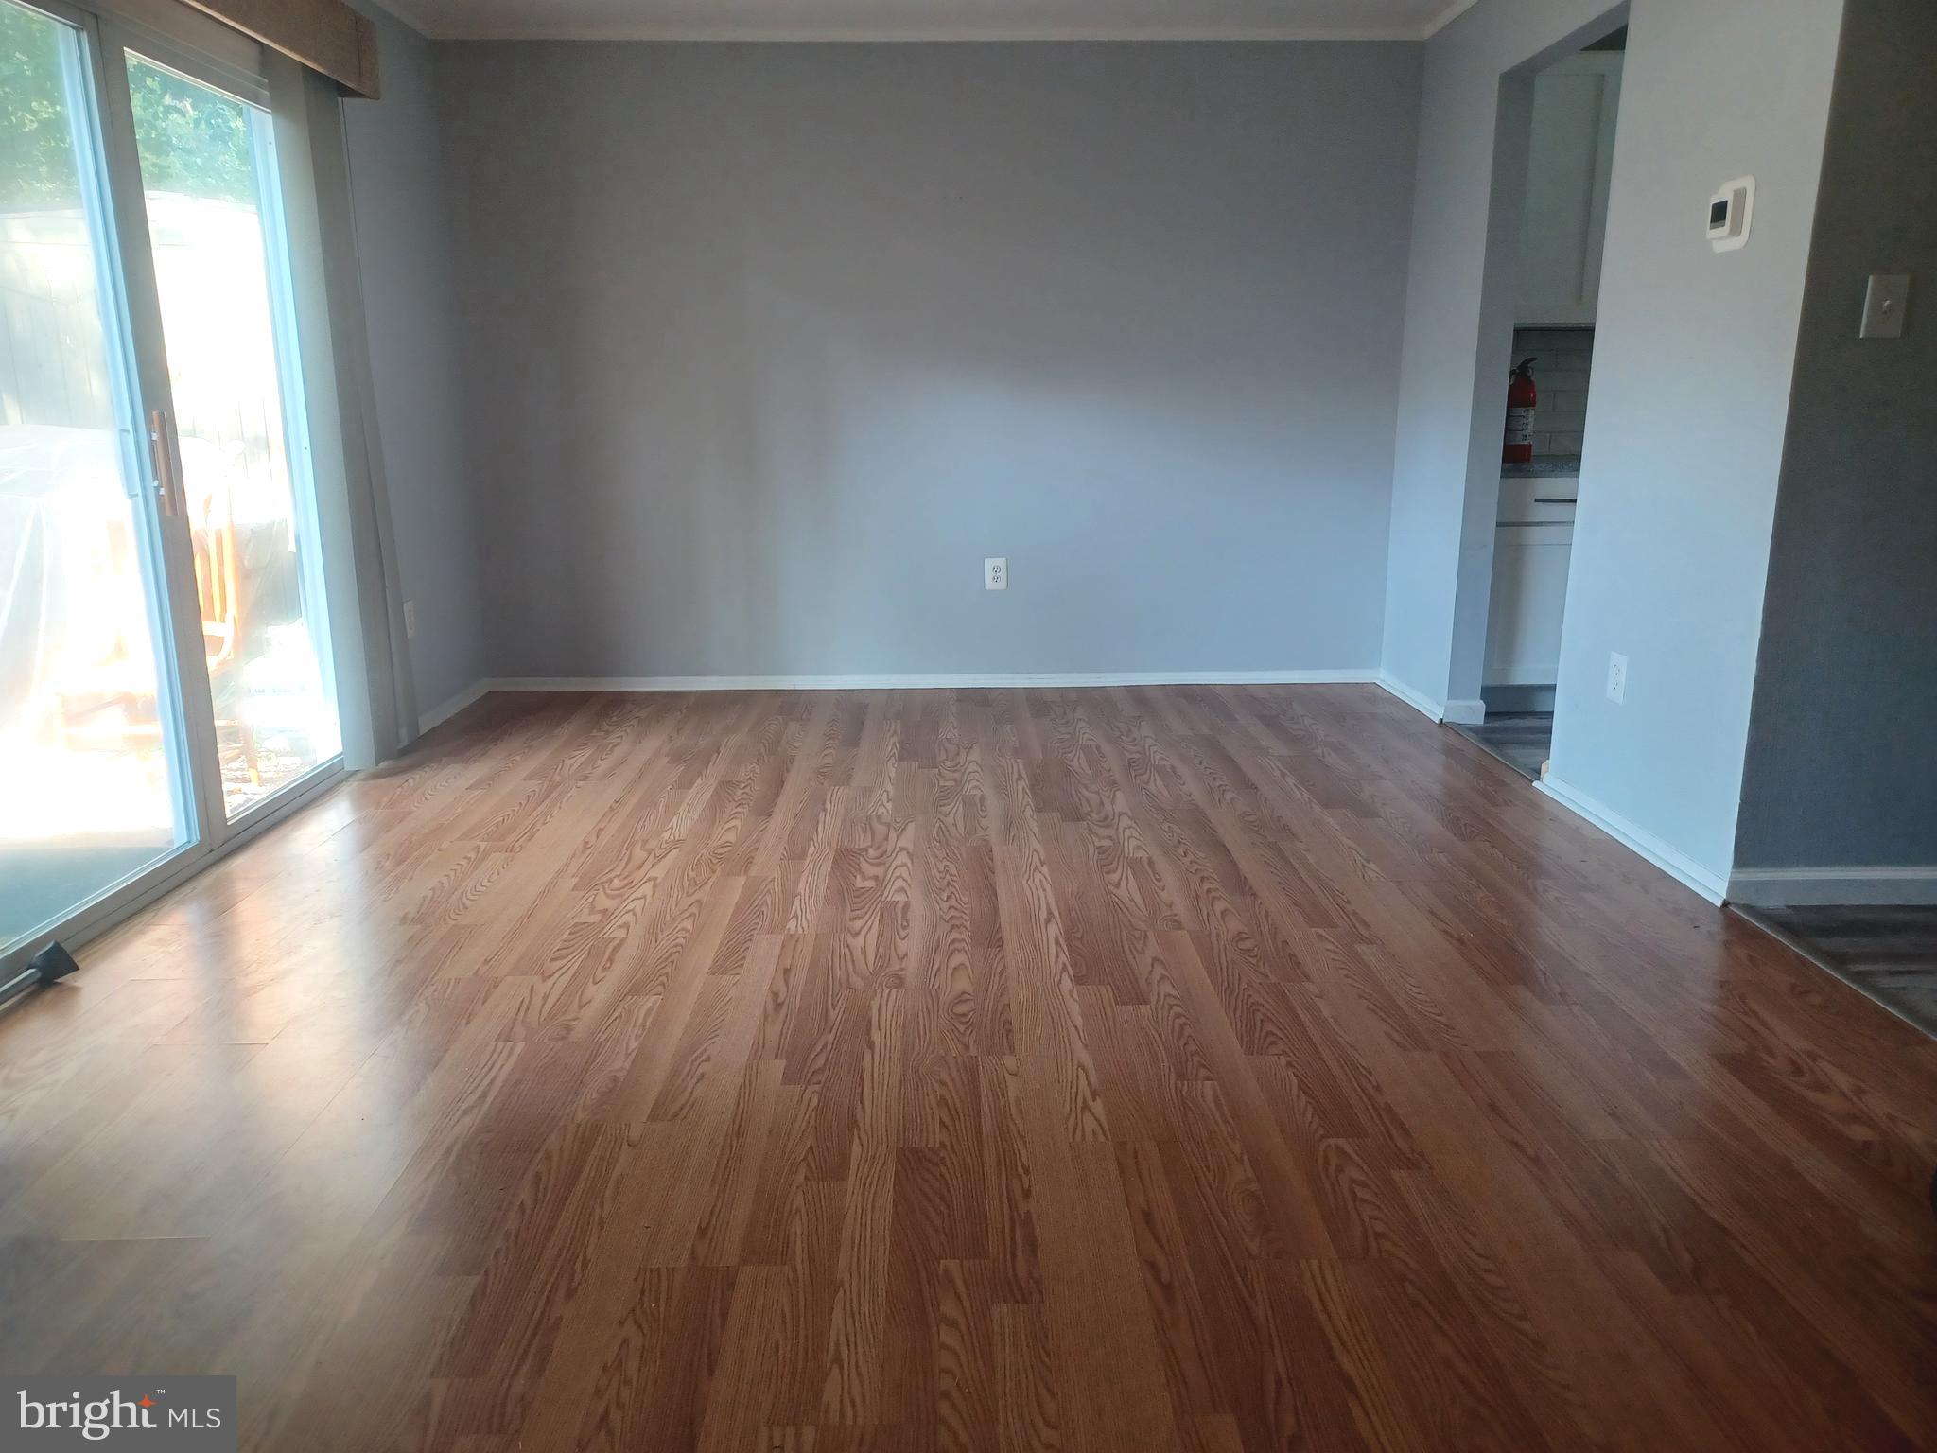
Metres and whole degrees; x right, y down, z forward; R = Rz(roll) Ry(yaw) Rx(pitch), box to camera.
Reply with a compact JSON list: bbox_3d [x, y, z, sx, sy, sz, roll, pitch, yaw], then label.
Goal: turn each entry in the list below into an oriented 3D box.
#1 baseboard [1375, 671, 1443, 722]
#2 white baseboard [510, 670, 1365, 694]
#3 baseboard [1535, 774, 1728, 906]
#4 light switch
[{"bbox_3d":[1.682,-0.117,5.331,0.022,0.055,0.721,-1,14,-2],"label":"baseboard"},{"bbox_3d":[-0.128,-0.186,5.639,3.599,0.054,0.022,-1,14,-2],"label":"white baseboard"},{"bbox_3d":[1.728,0.267,3.728,0.022,0.058,1.053,-1,14,-2],"label":"baseboard"},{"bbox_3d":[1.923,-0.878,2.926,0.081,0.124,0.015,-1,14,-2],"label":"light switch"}]

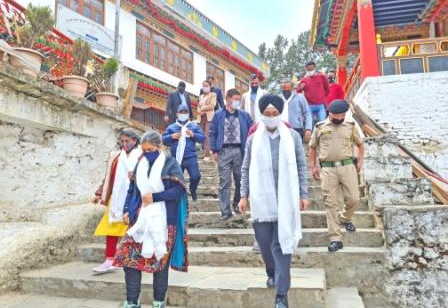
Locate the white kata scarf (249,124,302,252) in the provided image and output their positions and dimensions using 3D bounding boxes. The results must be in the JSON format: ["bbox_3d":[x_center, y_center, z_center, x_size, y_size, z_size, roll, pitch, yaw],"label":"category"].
[{"bbox_3d":[0.416,0.263,2.720,0.430,1.050,0.300,-2,-7,8],"label":"white kata scarf"}]

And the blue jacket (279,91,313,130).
[{"bbox_3d":[1.003,-0.617,5.000,0.620,0.620,0.320,-2,-7,8],"label":"blue jacket"}]

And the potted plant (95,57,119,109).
[{"bbox_3d":[-1.659,-0.995,4.750,0.340,0.740,0.340,-1,-7,0],"label":"potted plant"}]

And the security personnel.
[{"bbox_3d":[1.304,0.238,3.900,0.620,1.710,0.550,-2,-7,12],"label":"security personnel"}]

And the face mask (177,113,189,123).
[{"bbox_3d":[-0.586,-0.515,4.750,0.165,0.135,0.100,-1,1,5],"label":"face mask"}]

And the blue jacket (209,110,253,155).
[{"bbox_3d":[0.118,-0.276,4.420,0.590,0.640,0.320,-1,-7,2],"label":"blue jacket"}]

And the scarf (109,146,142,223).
[{"bbox_3d":[-0.947,0.295,3.250,0.350,0.740,0.280,-3,-7,15],"label":"scarf"}]

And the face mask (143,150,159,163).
[{"bbox_3d":[-0.592,0.020,2.710,0.140,0.110,0.095,-1,13,5],"label":"face mask"}]

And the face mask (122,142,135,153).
[{"bbox_3d":[-0.908,-0.062,3.200,0.125,0.100,0.085,-5,4,30],"label":"face mask"}]

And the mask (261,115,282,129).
[{"bbox_3d":[0.381,-0.261,2.700,0.170,0.115,0.110,-2,3,6],"label":"mask"}]

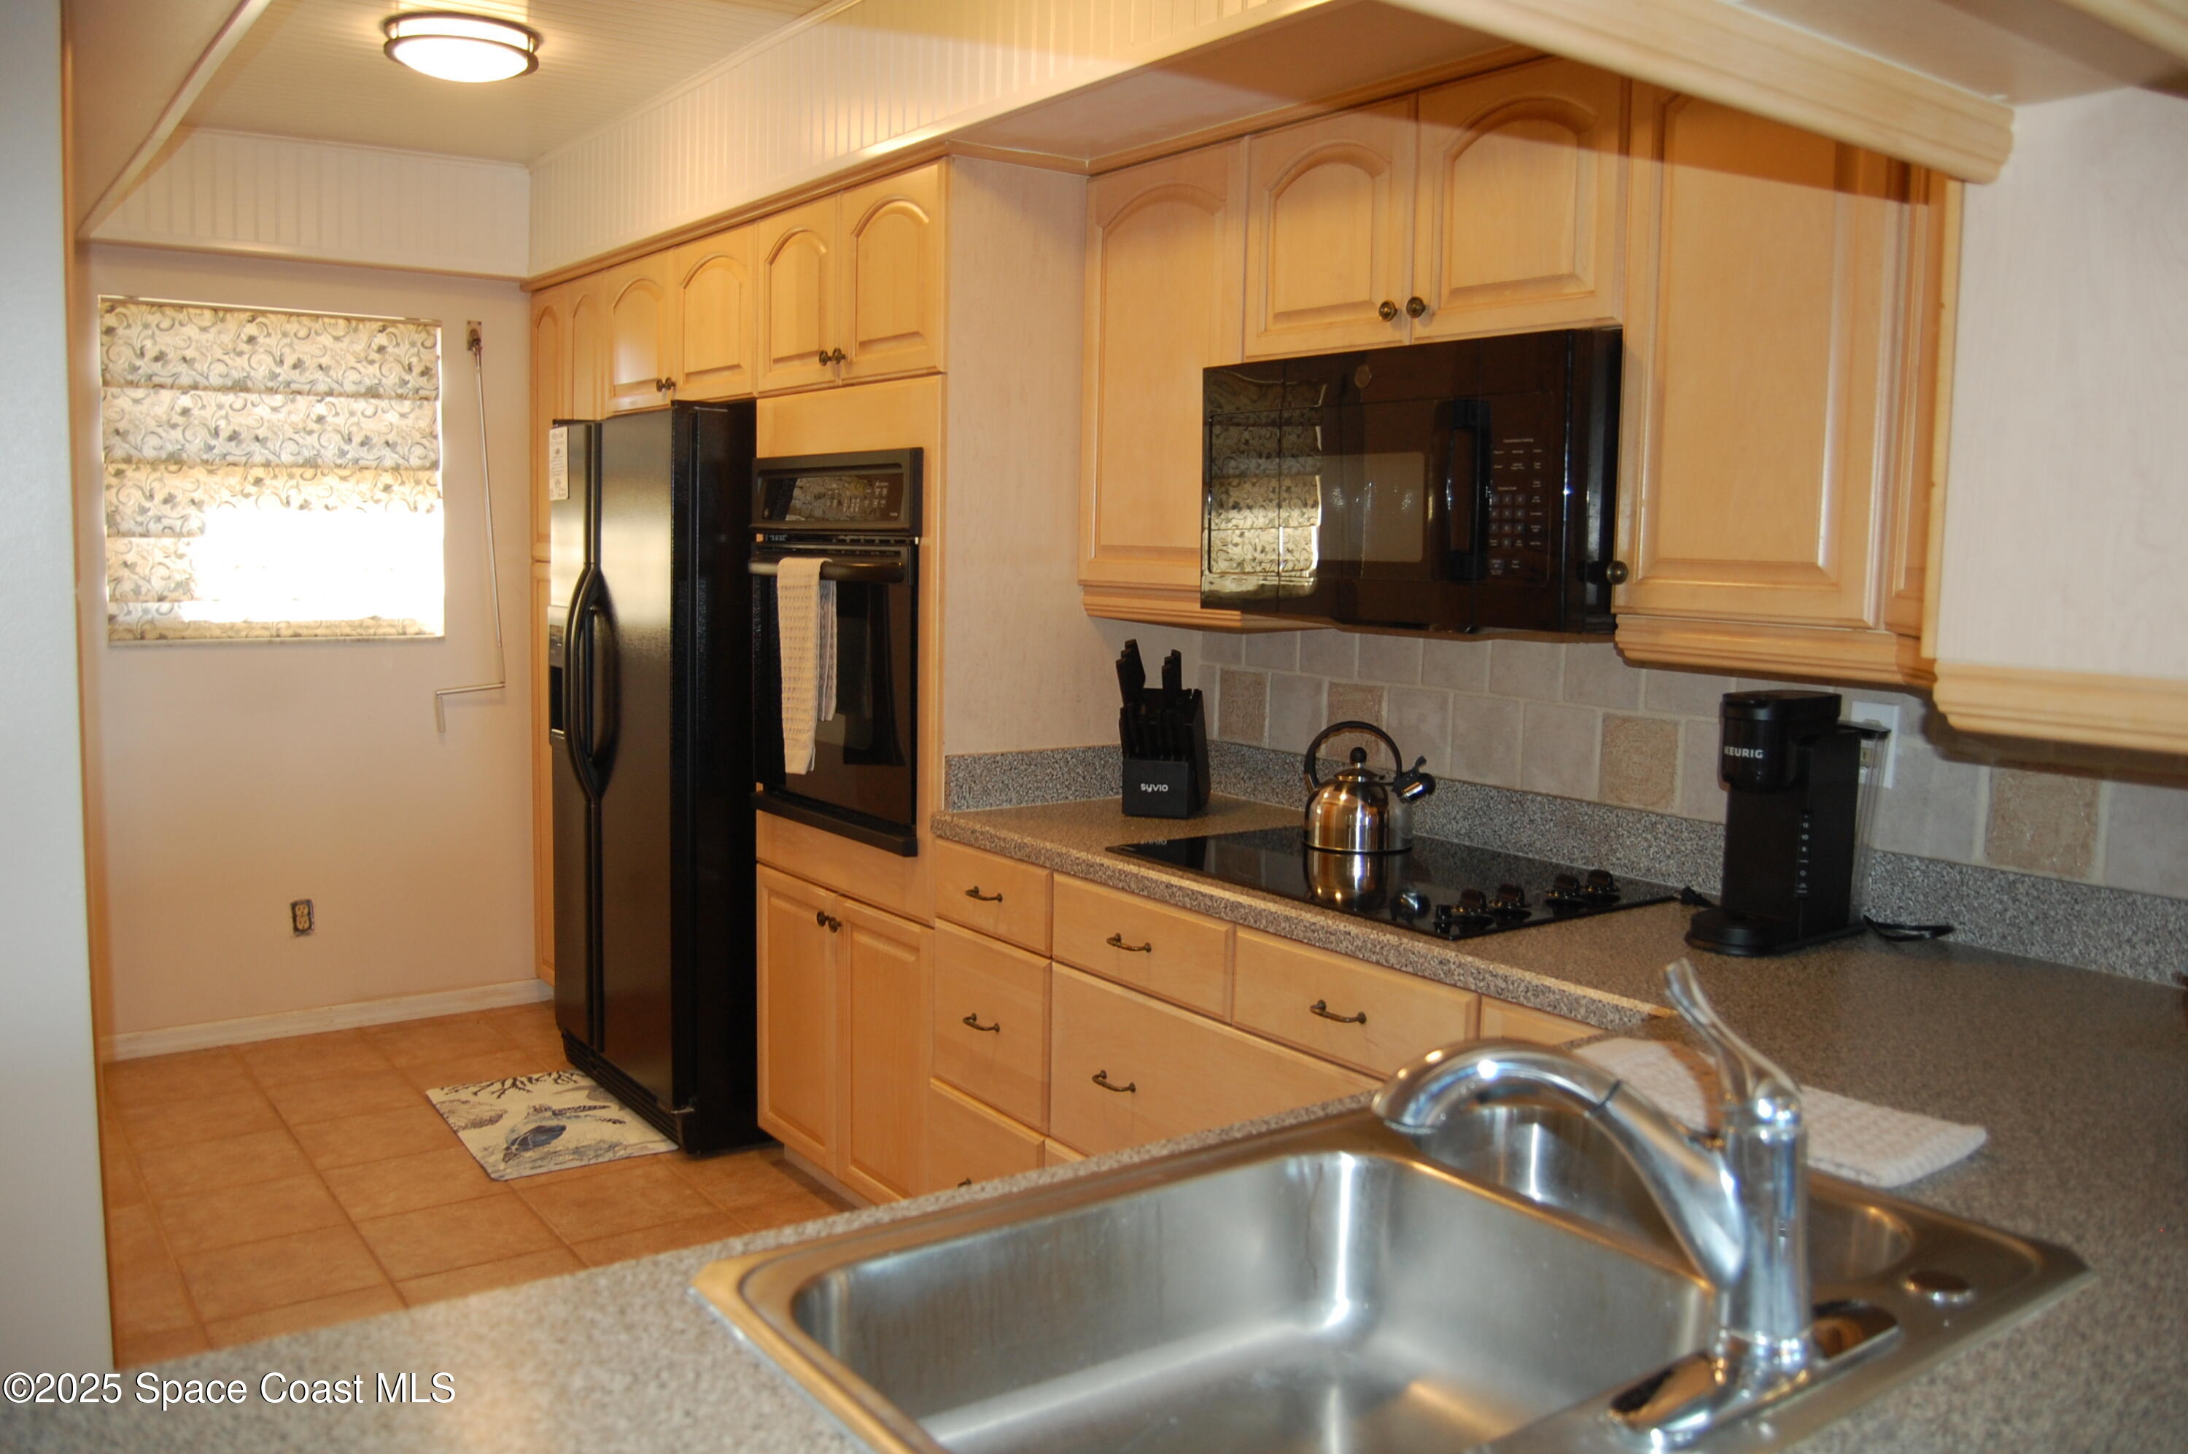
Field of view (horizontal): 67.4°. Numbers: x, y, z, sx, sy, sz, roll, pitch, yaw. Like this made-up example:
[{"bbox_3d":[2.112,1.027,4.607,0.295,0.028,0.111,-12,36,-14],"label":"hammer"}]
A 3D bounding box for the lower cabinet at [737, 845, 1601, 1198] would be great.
[{"bbox_3d":[0.167,0.669,3.010,0.620,0.889,2.274,-4,8,-37],"label":"lower cabinet"}]

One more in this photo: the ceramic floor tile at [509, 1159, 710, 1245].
[{"bbox_3d":[-1.020,1.020,3.534,0.347,0.010,0.334,-3,8,-37],"label":"ceramic floor tile"}]

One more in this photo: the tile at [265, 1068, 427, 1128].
[{"bbox_3d":[-1.891,0.929,4.124,0.315,0.010,0.330,-3,8,-34],"label":"tile"}]

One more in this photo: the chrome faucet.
[{"bbox_3d":[0.351,0.277,1.043,0.325,0.265,0.200,2,6,10],"label":"chrome faucet"}]

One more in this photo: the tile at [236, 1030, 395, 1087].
[{"bbox_3d":[-2.066,0.898,4.371,0.326,0.012,0.345,-3,8,-37],"label":"tile"}]

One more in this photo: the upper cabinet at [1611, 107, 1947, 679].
[{"bbox_3d":[0.971,-0.470,2.122,0.363,0.827,0.461,-3,8,-37],"label":"upper cabinet"}]

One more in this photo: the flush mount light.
[{"bbox_3d":[-1.313,-1.407,3.407,0.315,0.090,0.315,-4,8,-37],"label":"flush mount light"}]

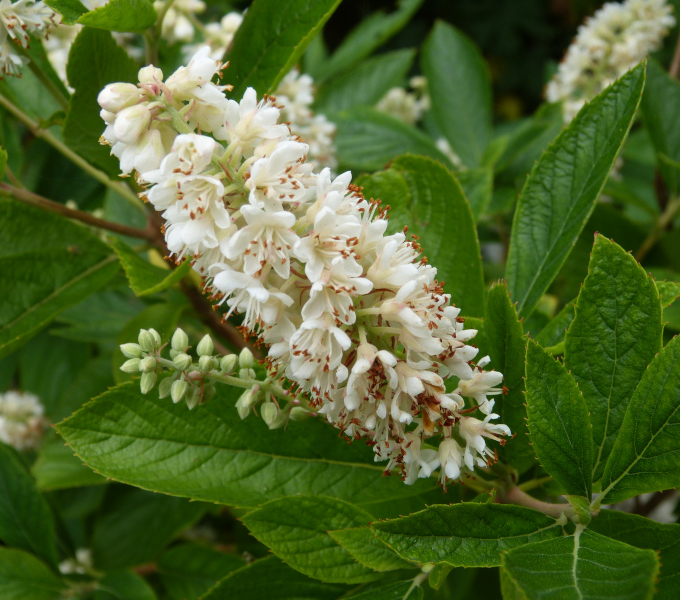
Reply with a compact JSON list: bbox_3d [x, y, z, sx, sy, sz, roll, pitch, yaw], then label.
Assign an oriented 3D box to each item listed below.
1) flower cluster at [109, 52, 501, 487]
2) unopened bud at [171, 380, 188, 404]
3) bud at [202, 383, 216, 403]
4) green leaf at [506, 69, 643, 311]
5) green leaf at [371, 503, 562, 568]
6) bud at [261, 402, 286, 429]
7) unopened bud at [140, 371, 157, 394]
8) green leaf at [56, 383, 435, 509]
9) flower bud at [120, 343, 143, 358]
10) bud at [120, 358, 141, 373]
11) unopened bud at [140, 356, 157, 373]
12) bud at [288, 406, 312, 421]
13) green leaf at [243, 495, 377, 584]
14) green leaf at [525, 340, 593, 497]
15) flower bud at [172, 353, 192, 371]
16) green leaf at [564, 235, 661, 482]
[{"bbox_3d":[-0.008,-0.008,0.255,0.045,0.130,0.045,-39,10,0],"label":"flower cluster"},{"bbox_3d":[-0.040,0.023,0.253,0.004,0.006,0.004,13,-12,0],"label":"unopened bud"},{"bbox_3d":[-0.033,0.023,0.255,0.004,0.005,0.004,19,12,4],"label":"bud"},{"bbox_3d":[0.069,-0.032,0.300,0.025,0.084,0.014,24,-6,22],"label":"green leaf"},{"bbox_3d":[0.032,0.060,0.260,0.049,0.008,0.019,-2,52,-2],"label":"green leaf"},{"bbox_3d":[-0.017,0.029,0.255,0.004,0.006,0.004,-7,-17,0],"label":"bud"},{"bbox_3d":[-0.047,0.020,0.251,0.004,0.006,0.004,15,-9,0],"label":"unopened bud"},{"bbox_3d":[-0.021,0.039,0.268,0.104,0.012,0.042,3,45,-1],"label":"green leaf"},{"bbox_3d":[-0.052,0.013,0.252,0.006,0.004,0.004,7,0,-12],"label":"flower bud"},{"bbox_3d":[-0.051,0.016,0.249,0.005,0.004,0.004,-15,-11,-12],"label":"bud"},{"bbox_3d":[-0.047,0.016,0.249,0.004,0.004,0.005,0,15,21],"label":"unopened bud"},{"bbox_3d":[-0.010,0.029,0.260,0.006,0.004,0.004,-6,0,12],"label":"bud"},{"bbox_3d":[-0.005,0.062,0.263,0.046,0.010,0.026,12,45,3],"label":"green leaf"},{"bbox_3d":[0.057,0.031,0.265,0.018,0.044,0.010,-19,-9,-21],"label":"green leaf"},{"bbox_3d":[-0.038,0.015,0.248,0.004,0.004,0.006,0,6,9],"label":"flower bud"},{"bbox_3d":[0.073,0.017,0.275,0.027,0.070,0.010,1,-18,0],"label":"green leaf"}]

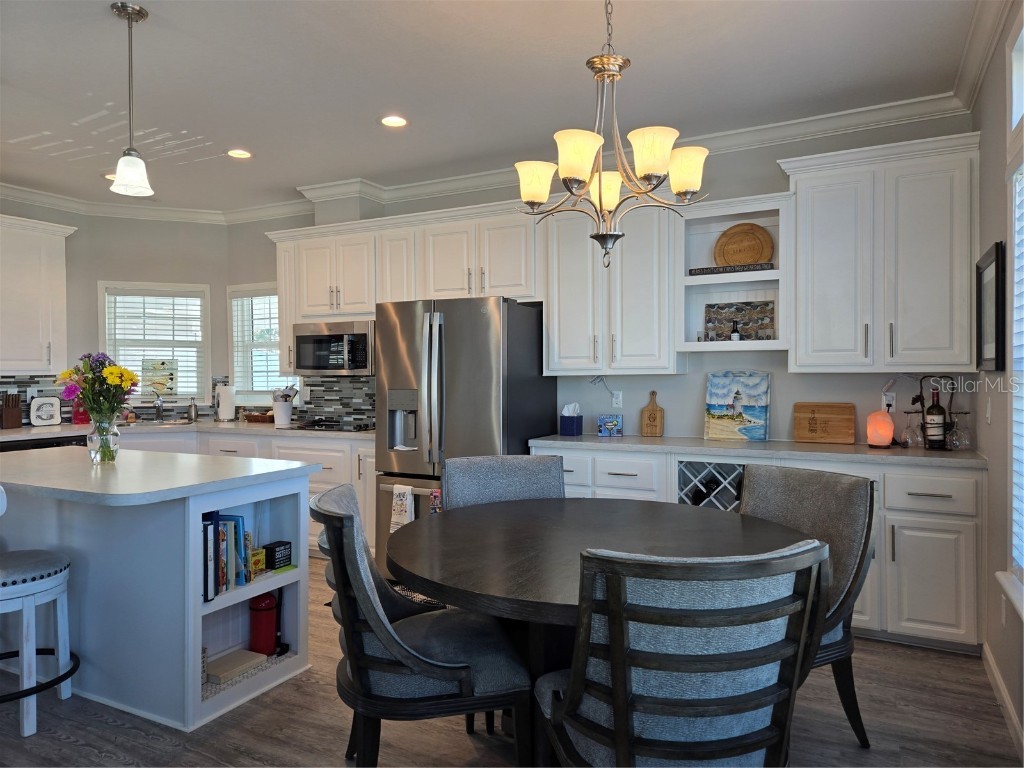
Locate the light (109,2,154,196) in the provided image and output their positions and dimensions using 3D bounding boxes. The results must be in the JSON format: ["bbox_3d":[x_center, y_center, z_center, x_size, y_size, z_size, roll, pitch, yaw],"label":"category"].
[{"bbox_3d":[-1.503,-1.120,2.680,0.150,0.710,0.150,0,0,28],"label":"light"}]

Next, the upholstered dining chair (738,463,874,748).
[{"bbox_3d":[0.883,0.819,2.562,0.667,0.949,0.586,-1,1,-26],"label":"upholstered dining chair"}]

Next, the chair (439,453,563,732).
[{"bbox_3d":[0.022,0.804,2.930,0.590,0.920,0.670,0,0,-17],"label":"chair"}]

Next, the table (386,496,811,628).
[{"bbox_3d":[0.292,0.884,2.255,1.400,0.760,1.400,0,0,28],"label":"table"}]

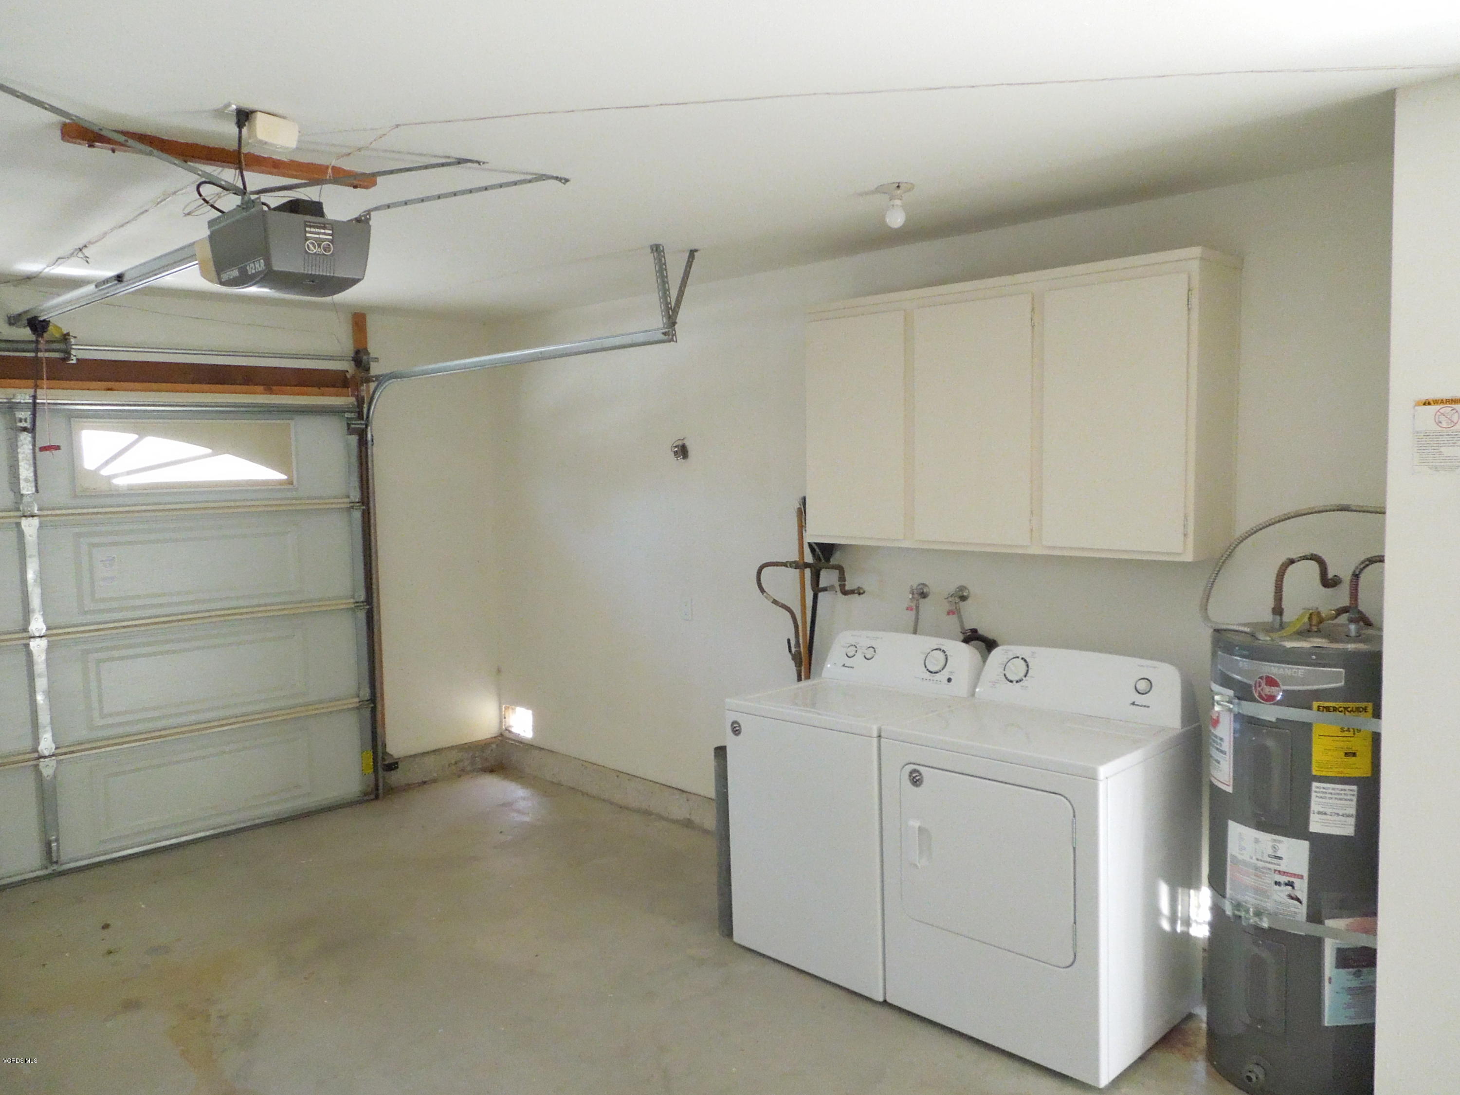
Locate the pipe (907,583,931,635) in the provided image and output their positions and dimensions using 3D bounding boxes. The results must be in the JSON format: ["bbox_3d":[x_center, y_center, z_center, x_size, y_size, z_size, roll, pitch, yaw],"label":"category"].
[{"bbox_3d":[0.752,0.252,4.259,0.075,0.209,0.090,4,6,45],"label":"pipe"}]

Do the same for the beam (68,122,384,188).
[{"bbox_3d":[-1.395,-1.078,2.932,0.808,0.042,0.070,-4,5,-38],"label":"beam"}]

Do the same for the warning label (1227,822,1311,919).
[{"bbox_3d":[1.434,0.877,2.831,0.026,0.231,0.224,-3,5,-32],"label":"warning label"}]

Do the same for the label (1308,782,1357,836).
[{"bbox_3d":[1.548,0.673,2.703,0.100,0.131,0.007,1,5,24],"label":"label"}]

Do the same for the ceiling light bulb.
[{"bbox_3d":[0.531,-1.081,3.377,0.122,0.131,0.122,0,4,0],"label":"ceiling light bulb"}]

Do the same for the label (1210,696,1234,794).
[{"bbox_3d":[1.391,0.534,3.001,0.021,0.286,0.202,0,4,10],"label":"label"}]

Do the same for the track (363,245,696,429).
[{"bbox_3d":[-1.050,-0.924,5.017,2.493,0.638,0.279,4,6,45],"label":"track"}]

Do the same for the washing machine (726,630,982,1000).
[{"bbox_3d":[0.478,0.927,3.879,0.698,1.087,0.678,4,6,45],"label":"washing machine"}]

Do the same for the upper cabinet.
[{"bbox_3d":[0.971,-0.468,3.809,1.540,0.934,0.333,4,6,45],"label":"upper cabinet"}]

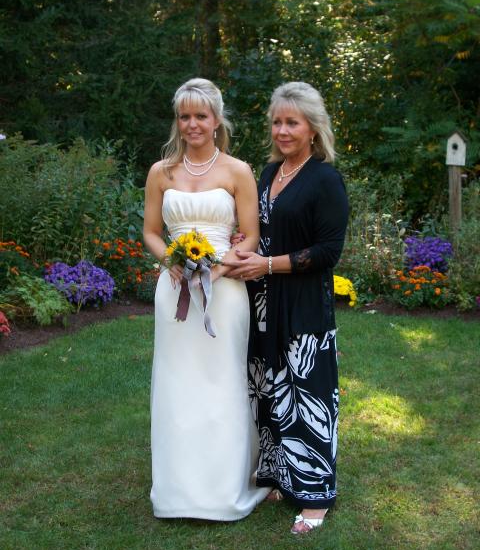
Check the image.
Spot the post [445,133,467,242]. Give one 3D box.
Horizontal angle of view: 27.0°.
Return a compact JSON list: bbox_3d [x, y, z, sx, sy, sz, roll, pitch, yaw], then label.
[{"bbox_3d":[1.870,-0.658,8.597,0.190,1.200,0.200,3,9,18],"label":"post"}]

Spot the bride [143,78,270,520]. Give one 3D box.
[{"bbox_3d":[-0.130,0.072,3.984,0.500,1.700,0.480,2,9,12],"label":"bride"}]

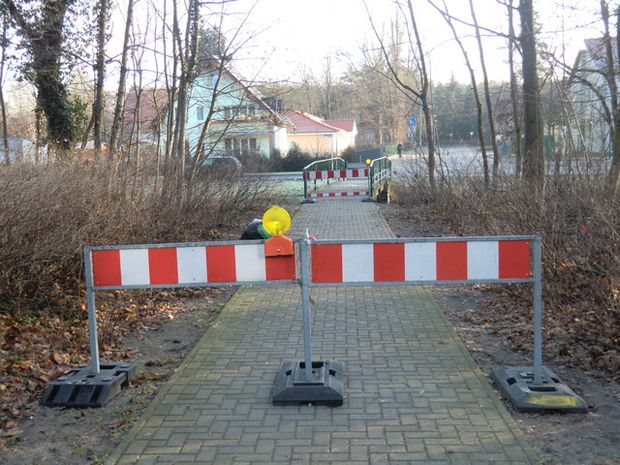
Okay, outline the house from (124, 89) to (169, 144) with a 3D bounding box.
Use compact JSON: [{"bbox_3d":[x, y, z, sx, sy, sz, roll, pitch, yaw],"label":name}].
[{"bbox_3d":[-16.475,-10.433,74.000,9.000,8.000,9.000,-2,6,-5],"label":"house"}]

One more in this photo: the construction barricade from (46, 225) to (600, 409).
[{"bbox_3d":[-0.005,0.545,4.700,3.380,1.030,0.720,-1,6,6],"label":"construction barricade"}]

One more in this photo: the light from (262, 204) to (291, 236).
[{"bbox_3d":[-0.219,-0.079,4.690,0.185,0.210,0.100,-1,6,3],"label":"light"}]

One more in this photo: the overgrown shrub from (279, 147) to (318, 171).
[{"bbox_3d":[-0.899,-5.784,56.000,3.200,2.000,2.200,-1,6,0],"label":"overgrown shrub"}]

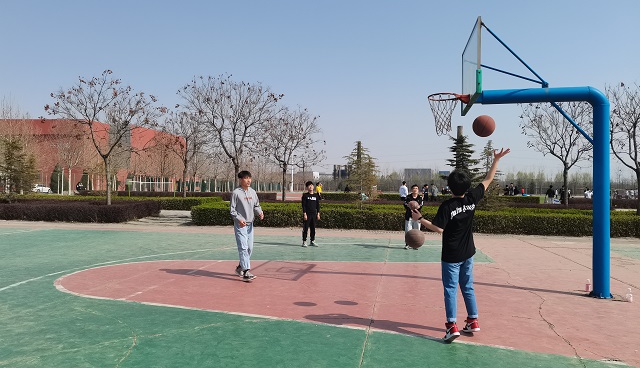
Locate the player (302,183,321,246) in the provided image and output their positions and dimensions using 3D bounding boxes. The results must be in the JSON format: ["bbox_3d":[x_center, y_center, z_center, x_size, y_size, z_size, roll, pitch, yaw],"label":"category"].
[{"bbox_3d":[-0.227,0.794,12.850,0.490,1.740,0.320,1,-1,-10],"label":"player"}]

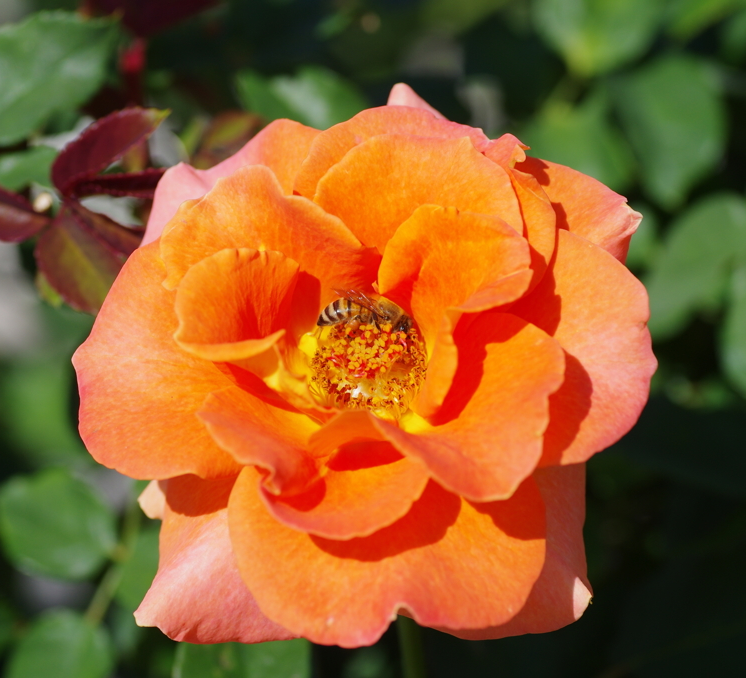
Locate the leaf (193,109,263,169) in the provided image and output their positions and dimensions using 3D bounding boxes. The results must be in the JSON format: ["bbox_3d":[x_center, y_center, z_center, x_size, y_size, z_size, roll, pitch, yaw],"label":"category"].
[{"bbox_3d":[-0.025,-0.032,0.640,0.010,0.008,0.016,36,71,15],"label":"leaf"}]

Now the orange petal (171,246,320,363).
[{"bbox_3d":[-0.018,-0.005,0.545,0.022,0.017,0.014,-2,6,-17],"label":"orange petal"}]

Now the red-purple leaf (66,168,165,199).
[{"bbox_3d":[-0.041,-0.025,0.622,0.018,0.005,0.010,-11,44,-21],"label":"red-purple leaf"}]

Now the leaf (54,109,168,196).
[{"bbox_3d":[-0.043,-0.031,0.622,0.022,0.005,0.011,-37,64,-1],"label":"leaf"}]

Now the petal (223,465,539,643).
[{"bbox_3d":[0.002,0.031,0.553,0.046,0.014,0.030,-1,72,0],"label":"petal"}]

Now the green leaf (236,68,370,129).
[{"bbox_3d":[-0.014,-0.045,0.735,0.023,0.005,0.024,-36,71,-14],"label":"green leaf"}]

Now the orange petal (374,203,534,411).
[{"bbox_3d":[0.012,-0.004,0.543,0.020,0.030,0.017,12,3,14],"label":"orange petal"}]

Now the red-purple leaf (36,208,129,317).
[{"bbox_3d":[-0.044,-0.012,0.588,0.012,0.008,0.021,-32,70,-6],"label":"red-purple leaf"}]

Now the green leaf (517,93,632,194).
[{"bbox_3d":[0.035,-0.033,0.665,0.019,0.007,0.023,-21,71,-8],"label":"green leaf"}]

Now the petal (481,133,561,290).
[{"bbox_3d":[0.021,-0.018,0.554,0.013,0.023,0.012,1,6,12],"label":"petal"}]

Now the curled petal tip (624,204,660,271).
[{"bbox_3d":[0.038,-0.015,0.550,0.005,0.009,0.006,0,10,0],"label":"curled petal tip"}]

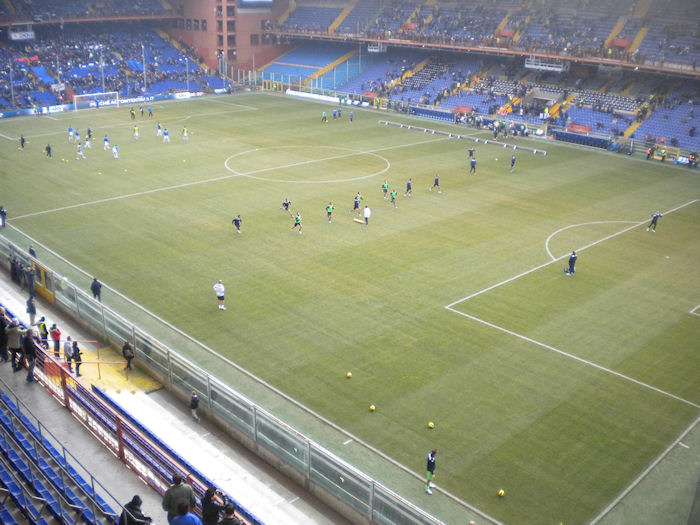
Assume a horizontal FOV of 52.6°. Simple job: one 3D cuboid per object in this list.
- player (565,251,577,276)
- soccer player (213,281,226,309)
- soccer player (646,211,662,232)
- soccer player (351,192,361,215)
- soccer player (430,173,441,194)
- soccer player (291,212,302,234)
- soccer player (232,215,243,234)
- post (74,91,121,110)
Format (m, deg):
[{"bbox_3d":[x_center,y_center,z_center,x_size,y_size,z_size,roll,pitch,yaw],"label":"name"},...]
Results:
[{"bbox_3d":[15.883,0.078,50.707,0.650,1.840,0.550,-11,24,-28],"label":"player"},{"bbox_3d":[-8.236,2.026,44.687,0.550,1.830,0.620,11,23,26],"label":"soccer player"},{"bbox_3d":[26.207,-3.610,60.878,0.850,1.750,1.000,17,26,37],"label":"soccer player"},{"bbox_3d":[0.531,-5.207,64.098,0.950,1.720,0.600,16,25,34],"label":"soccer player"},{"bbox_3d":[8.787,-8.067,71.813,0.950,1.780,0.550,13,24,29],"label":"soccer player"},{"bbox_3d":[-4.387,-3.296,58.881,1.000,1.740,0.650,16,26,35],"label":"soccer player"},{"bbox_3d":[-9.268,-3.217,58.610,0.700,1.650,0.700,19,27,38],"label":"soccer player"},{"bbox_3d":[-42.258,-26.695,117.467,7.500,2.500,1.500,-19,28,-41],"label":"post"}]

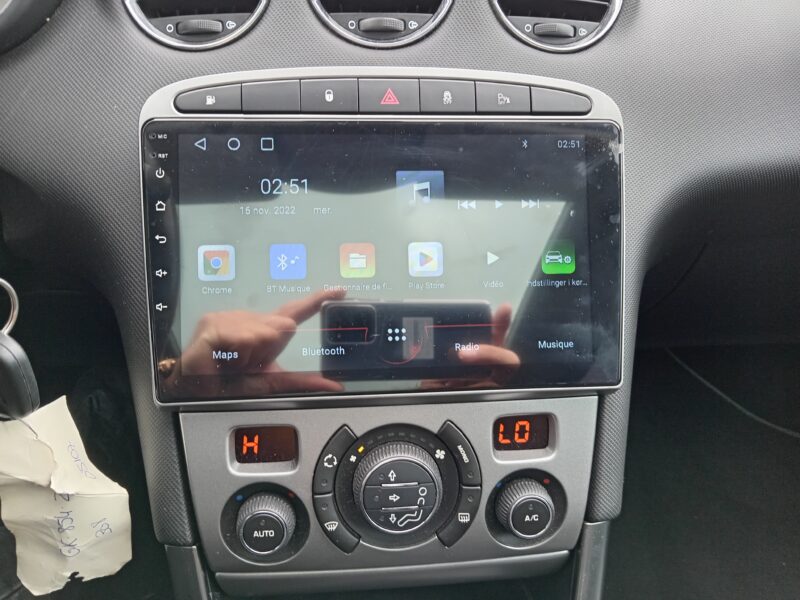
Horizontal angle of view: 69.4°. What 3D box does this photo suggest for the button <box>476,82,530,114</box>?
[{"bbox_3d":[0.052,-0.101,0.290,0.028,0.015,0.011,-1,-9,-5],"label":"button"}]

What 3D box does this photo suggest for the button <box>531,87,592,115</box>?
[{"bbox_3d":[0.081,-0.101,0.292,0.030,0.014,0.011,-1,-9,-5],"label":"button"}]

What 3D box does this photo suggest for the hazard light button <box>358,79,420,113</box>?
[{"bbox_3d":[-0.005,-0.101,0.285,0.029,0.017,0.011,-1,-9,-5],"label":"hazard light button"}]

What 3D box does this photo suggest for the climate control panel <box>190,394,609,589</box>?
[{"bbox_3d":[-0.005,0.095,0.283,0.204,0.090,0.038,-1,2,-5],"label":"climate control panel"}]

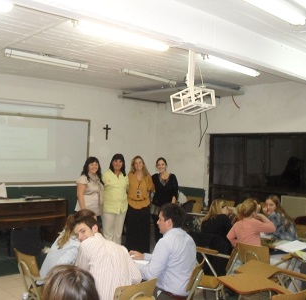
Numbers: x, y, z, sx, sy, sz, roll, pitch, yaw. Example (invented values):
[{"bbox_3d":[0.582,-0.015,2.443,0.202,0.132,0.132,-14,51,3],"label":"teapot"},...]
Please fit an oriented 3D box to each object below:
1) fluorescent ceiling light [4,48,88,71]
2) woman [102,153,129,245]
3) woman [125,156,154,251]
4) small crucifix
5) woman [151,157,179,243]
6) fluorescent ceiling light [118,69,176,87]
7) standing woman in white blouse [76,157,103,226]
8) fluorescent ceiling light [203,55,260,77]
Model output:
[{"bbox_3d":[-1.489,-1.260,5.732,1.244,0.102,0.143,2,-1,-41],"label":"fluorescent ceiling light"},{"bbox_3d":[-0.579,0.885,6.263,0.490,1.646,0.306,2,-1,-10],"label":"woman"},{"bbox_3d":[-0.225,0.908,6.599,0.469,1.626,0.306,2,-1,-6],"label":"woman"},{"bbox_3d":[-0.931,-0.360,8.313,0.194,0.321,0.031,2,-1,-39],"label":"small crucifix"},{"bbox_3d":[0.159,0.931,6.875,0.479,1.607,0.296,1,-1,-5],"label":"woman"},{"bbox_3d":[-0.051,-1.224,6.834,1.224,0.092,0.112,2,-1,-41],"label":"fluorescent ceiling light"},{"bbox_3d":[-0.935,0.902,6.059,0.469,1.589,0.306,2,-1,-23],"label":"standing woman in white blouse"},{"bbox_3d":[1.142,-1.202,5.773,1.224,0.102,0.153,2,-1,-41],"label":"fluorescent ceiling light"}]

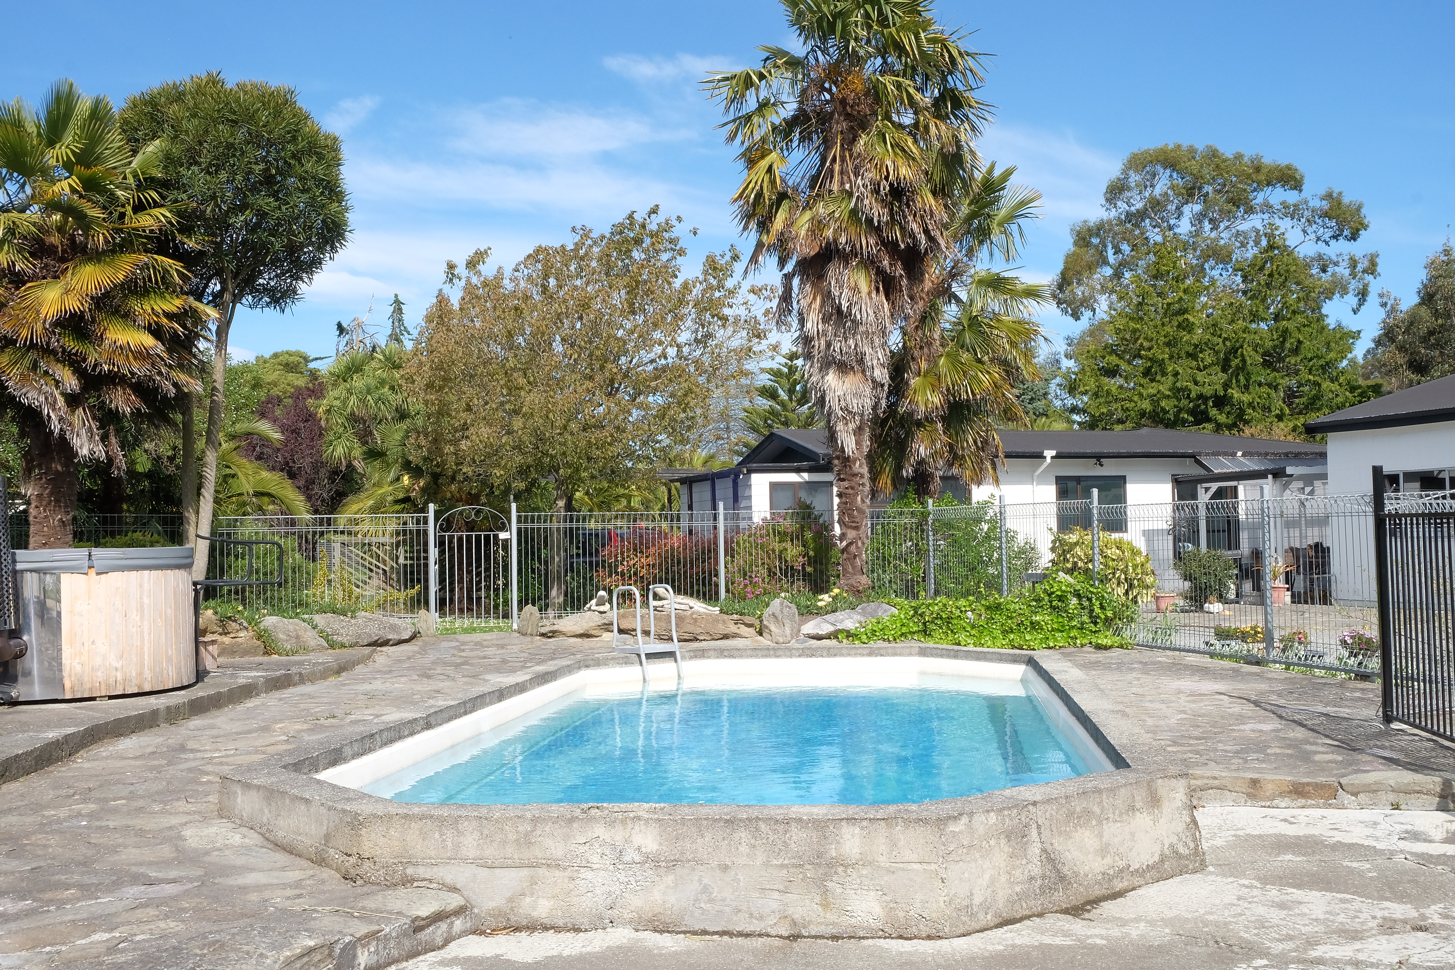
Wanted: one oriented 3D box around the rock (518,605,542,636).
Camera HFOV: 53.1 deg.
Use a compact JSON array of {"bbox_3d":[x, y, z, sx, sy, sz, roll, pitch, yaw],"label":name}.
[{"bbox_3d":[-2.075,1.429,15.262,0.250,0.304,0.200,-1,-2,0],"label":"rock"}]

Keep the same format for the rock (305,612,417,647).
[{"bbox_3d":[-3.793,1.499,15.100,1.080,0.380,0.580,0,-2,-18],"label":"rock"}]

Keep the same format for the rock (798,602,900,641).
[{"bbox_3d":[1.305,1.432,15.400,1.030,0.400,0.550,-1,-2,0],"label":"rock"}]

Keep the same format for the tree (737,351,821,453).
[{"bbox_3d":[1.600,-0.640,39.000,3.200,6.300,3.200,-1,-2,0],"label":"tree"}]

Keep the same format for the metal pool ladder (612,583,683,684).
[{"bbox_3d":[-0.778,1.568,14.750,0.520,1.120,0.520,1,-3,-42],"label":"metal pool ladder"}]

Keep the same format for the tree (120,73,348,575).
[{"bbox_3d":[-5.080,-1.442,15.000,2.400,5.600,2.400,-1,-2,0],"label":"tree"}]

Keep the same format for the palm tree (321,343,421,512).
[{"bbox_3d":[-5.761,-0.141,23.519,1.800,4.329,1.800,-1,-2,0],"label":"palm tree"}]

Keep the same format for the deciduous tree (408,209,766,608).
[{"bbox_3d":[-2.088,-1.119,21.549,5.100,5.988,4.800,-1,-2,0],"label":"deciduous tree"}]

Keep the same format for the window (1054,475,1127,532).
[{"bbox_3d":[6.100,0.324,24.400,1.200,0.970,0.100,-1,-2,3],"label":"window"}]

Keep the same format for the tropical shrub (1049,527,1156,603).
[{"bbox_3d":[3.792,0.939,14.776,1.050,1.024,1.000,-1,-2,0],"label":"tropical shrub"}]

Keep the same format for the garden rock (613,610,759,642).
[{"bbox_3d":[-0.411,1.394,14.412,1.350,0.287,0.600,-1,-2,0],"label":"garden rock"}]

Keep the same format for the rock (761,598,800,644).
[{"bbox_3d":[0.547,1.398,14.900,0.400,0.460,0.280,-1,-2,0],"label":"rock"}]

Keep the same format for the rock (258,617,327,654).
[{"bbox_3d":[-3.964,1.372,13.263,0.620,0.318,0.450,-1,-2,0],"label":"rock"}]

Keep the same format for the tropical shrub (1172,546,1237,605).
[{"bbox_3d":[7.105,1.351,21.600,0.960,0.900,0.920,-1,-2,0],"label":"tropical shrub"}]

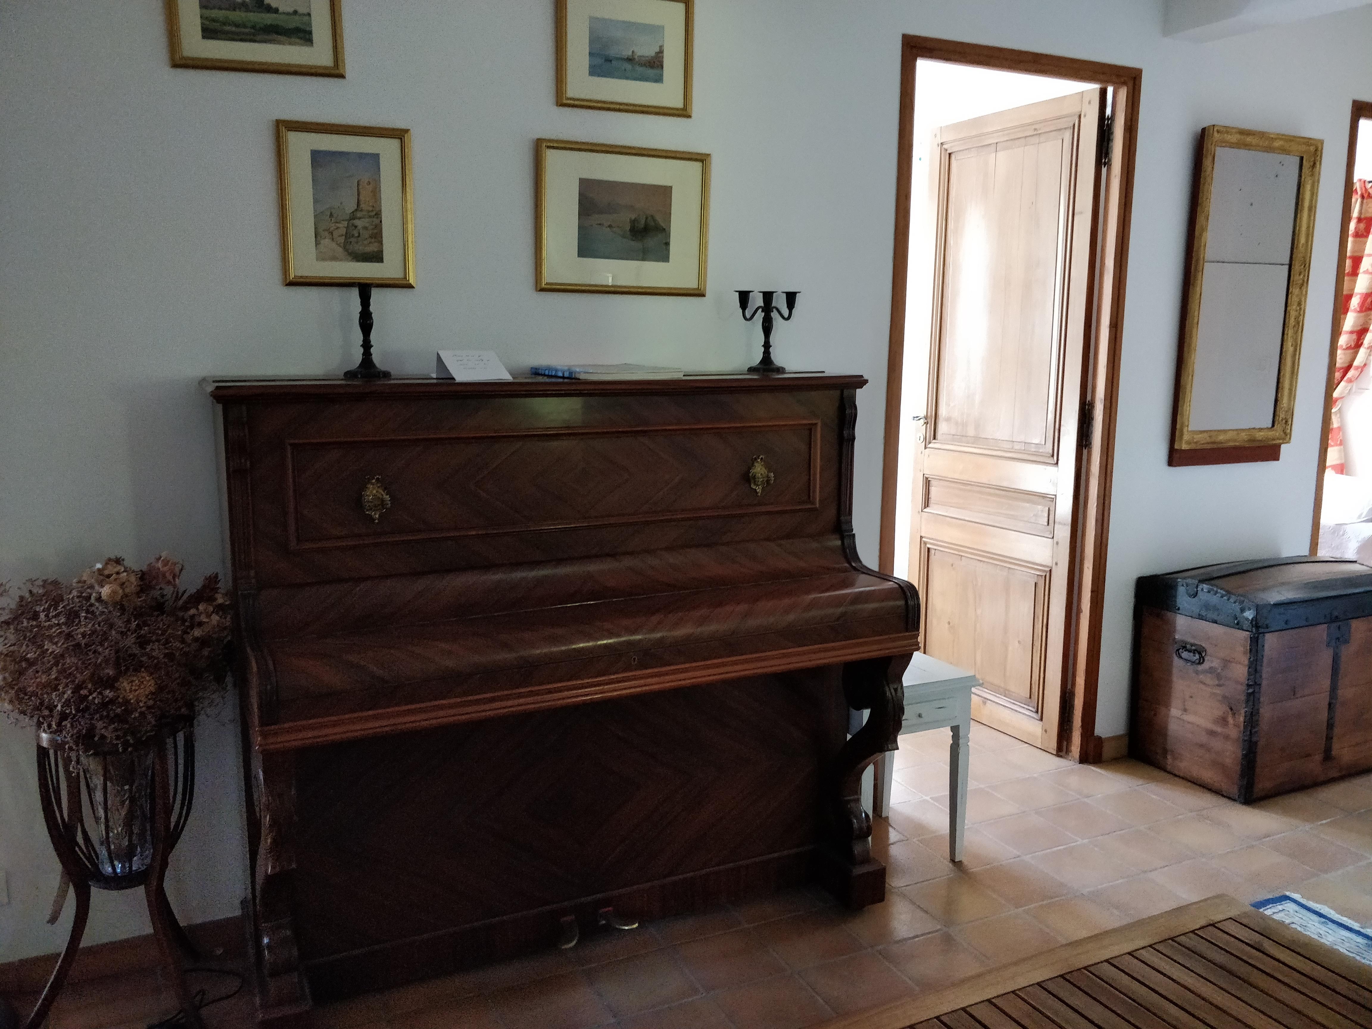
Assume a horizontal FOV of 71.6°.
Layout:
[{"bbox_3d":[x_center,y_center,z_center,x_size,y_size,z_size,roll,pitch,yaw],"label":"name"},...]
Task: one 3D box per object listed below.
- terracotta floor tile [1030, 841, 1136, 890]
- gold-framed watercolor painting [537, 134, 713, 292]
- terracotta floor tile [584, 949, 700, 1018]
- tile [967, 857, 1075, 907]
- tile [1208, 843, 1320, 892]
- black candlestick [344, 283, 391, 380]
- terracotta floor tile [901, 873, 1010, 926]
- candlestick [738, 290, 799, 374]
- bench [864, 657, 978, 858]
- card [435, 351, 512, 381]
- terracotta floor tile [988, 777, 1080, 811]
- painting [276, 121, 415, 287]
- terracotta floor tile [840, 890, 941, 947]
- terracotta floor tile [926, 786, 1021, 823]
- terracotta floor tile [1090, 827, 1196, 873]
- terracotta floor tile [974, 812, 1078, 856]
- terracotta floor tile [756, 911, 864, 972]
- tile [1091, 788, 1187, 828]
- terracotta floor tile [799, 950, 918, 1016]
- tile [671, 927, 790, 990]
[{"bbox_3d":[1.067,0.956,2.574,0.208,0.015,0.182,-4,9,-23],"label":"terracotta floor tile"},{"bbox_3d":[-0.151,-0.718,2.335,0.443,0.349,0.020,-4,9,-23],"label":"gold-framed watercolor painting"},{"bbox_3d":[-0.094,1.037,2.088,0.202,0.015,0.182,-4,9,-23],"label":"terracotta floor tile"},{"bbox_3d":[0.871,0.960,2.474,0.198,0.012,0.188,-5,13,-26],"label":"tile"},{"bbox_3d":[1.540,0.949,2.543,0.198,0.012,0.188,-5,13,-26],"label":"tile"},{"bbox_3d":[-0.693,-0.398,2.055,0.097,0.207,0.097,-5,11,-26],"label":"black candlestick"},{"bbox_3d":[0.664,0.956,2.353,0.195,0.015,0.195,-4,8,-22],"label":"terracotta floor tile"},{"bbox_3d":[0.201,-0.445,2.325,0.176,0.196,0.094,-4,9,-23],"label":"candlestick"},{"bbox_3d":[0.526,0.662,2.589,0.380,0.510,0.350,-5,11,-26],"label":"bench"},{"bbox_3d":[-0.467,-0.336,2.095,0.120,0.068,0.135,-5,11,-26],"label":"card"},{"bbox_3d":[1.094,0.889,3.012,0.192,0.015,0.184,-4,9,-23],"label":"terracotta floor tile"},{"bbox_3d":[-0.742,-0.674,2.090,0.273,0.343,0.020,-4,9,-23],"label":"painting"},{"bbox_3d":[0.481,0.969,2.274,0.195,0.015,0.195,-4,8,-22],"label":"terracotta floor tile"},{"bbox_3d":[0.876,0.886,2.884,0.195,0.015,0.195,-4,8,-22],"label":"terracotta floor tile"},{"bbox_3d":[1.255,0.931,2.626,0.198,0.012,0.188,-5,13,-26],"label":"terracotta floor tile"},{"bbox_3d":[0.987,0.929,2.752,0.196,0.015,0.182,-4,9,-23],"label":"terracotta floor tile"},{"bbox_3d":[0.284,0.983,2.188,0.195,0.015,0.195,-4,8,-22],"label":"terracotta floor tile"},{"bbox_3d":[1.352,0.884,2.853,0.195,0.015,0.195,-4,8,-22],"label":"tile"},{"bbox_3d":[0.365,1.003,2.014,0.195,0.015,0.195,-4,8,-22],"label":"terracotta floor tile"},{"bbox_3d":[0.097,0.994,2.120,0.195,0.015,0.195,-4,8,-22],"label":"tile"}]

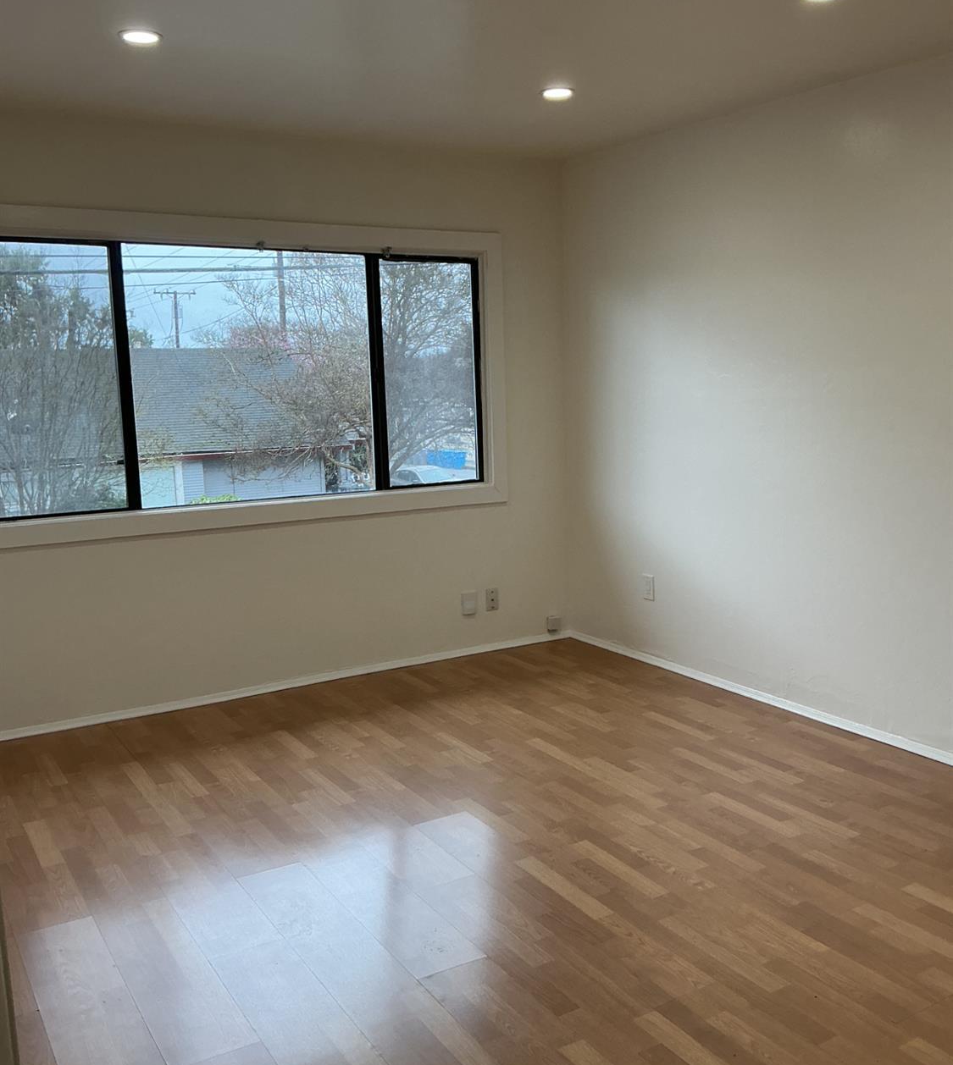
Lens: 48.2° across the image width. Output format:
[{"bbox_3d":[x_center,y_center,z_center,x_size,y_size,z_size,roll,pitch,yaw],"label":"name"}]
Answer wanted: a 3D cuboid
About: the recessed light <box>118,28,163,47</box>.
[{"bbox_3d":[-1.005,-1.480,3.182,0.125,0.021,0.125,-7,10,-31],"label":"recessed light"}]

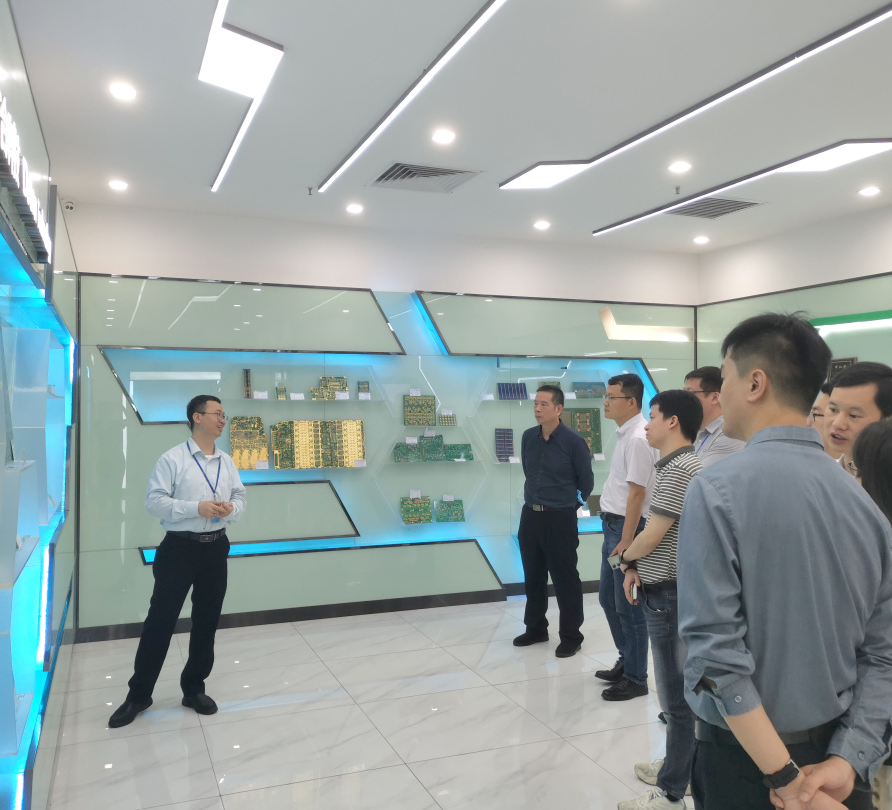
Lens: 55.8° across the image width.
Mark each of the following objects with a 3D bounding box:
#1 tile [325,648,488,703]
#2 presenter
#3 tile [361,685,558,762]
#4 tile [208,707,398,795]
[{"bbox_3d":[-0.257,1.607,5.031,0.800,0.010,0.800,0,0,-22],"label":"tile"},{"bbox_3d":[-1.362,0.774,4.410,0.660,1.665,0.480,0,0,-42],"label":"presenter"},{"bbox_3d":[0.045,1.607,4.274,0.800,0.010,0.800,0,0,-22],"label":"tile"},{"bbox_3d":[-0.699,1.607,3.979,0.800,0.010,0.800,0,0,-22],"label":"tile"}]

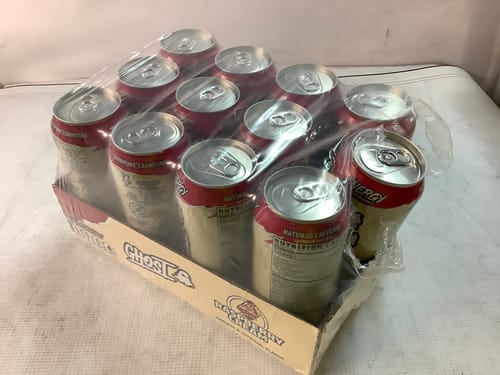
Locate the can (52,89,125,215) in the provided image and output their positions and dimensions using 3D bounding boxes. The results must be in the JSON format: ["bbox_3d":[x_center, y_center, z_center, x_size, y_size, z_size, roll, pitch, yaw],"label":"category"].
[{"bbox_3d":[-0.133,-0.011,0.422,0.067,0.157,0.067,0,44,0],"label":"can"}]

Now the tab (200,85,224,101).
[{"bbox_3d":[-0.033,-0.081,0.383,0.024,0.003,0.016,-34,54,-30],"label":"tab"}]

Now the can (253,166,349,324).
[{"bbox_3d":[0.037,0.060,0.350,0.067,0.157,0.067,0,44,0],"label":"can"}]

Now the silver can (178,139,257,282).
[{"bbox_3d":[-0.021,0.038,0.372,0.067,0.157,0.067,0,44,0],"label":"silver can"}]

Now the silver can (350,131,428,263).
[{"bbox_3d":[0.098,0.022,0.391,0.067,0.157,0.067,2,55,-2],"label":"silver can"}]

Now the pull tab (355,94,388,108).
[{"bbox_3d":[0.102,-0.072,0.373,0.025,0.003,0.016,10,45,11],"label":"pull tab"}]

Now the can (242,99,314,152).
[{"bbox_3d":[0.023,0.002,0.408,0.067,0.157,0.067,0,44,0],"label":"can"}]

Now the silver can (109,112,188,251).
[{"bbox_3d":[-0.077,0.015,0.396,0.067,0.157,0.067,0,44,0],"label":"silver can"}]

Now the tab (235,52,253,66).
[{"bbox_3d":[-0.006,-0.122,0.424,0.016,0.003,0.024,-4,45,-4],"label":"tab"}]

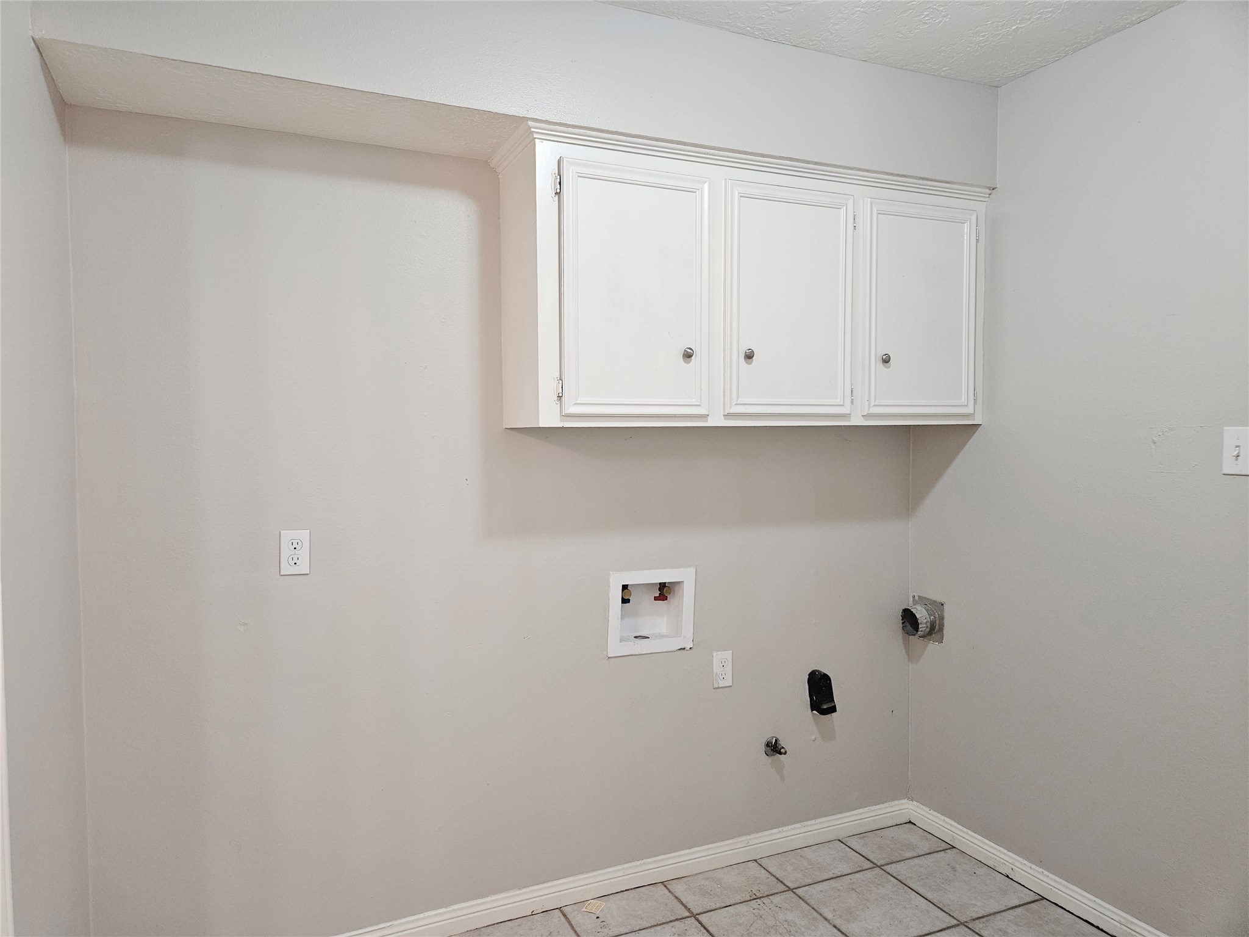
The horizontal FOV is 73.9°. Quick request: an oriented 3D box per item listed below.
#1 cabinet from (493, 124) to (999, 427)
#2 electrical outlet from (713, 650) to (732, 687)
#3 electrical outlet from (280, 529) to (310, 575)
[{"bbox_3d":[0.391,-0.490,2.457,1.498,0.732,0.347,-1,2,-24],"label":"cabinet"},{"bbox_3d":[0.315,0.641,2.640,0.070,0.114,0.010,-1,2,-24],"label":"electrical outlet"},{"bbox_3d":[-0.842,0.216,2.122,0.070,0.114,0.010,-1,2,-24],"label":"electrical outlet"}]

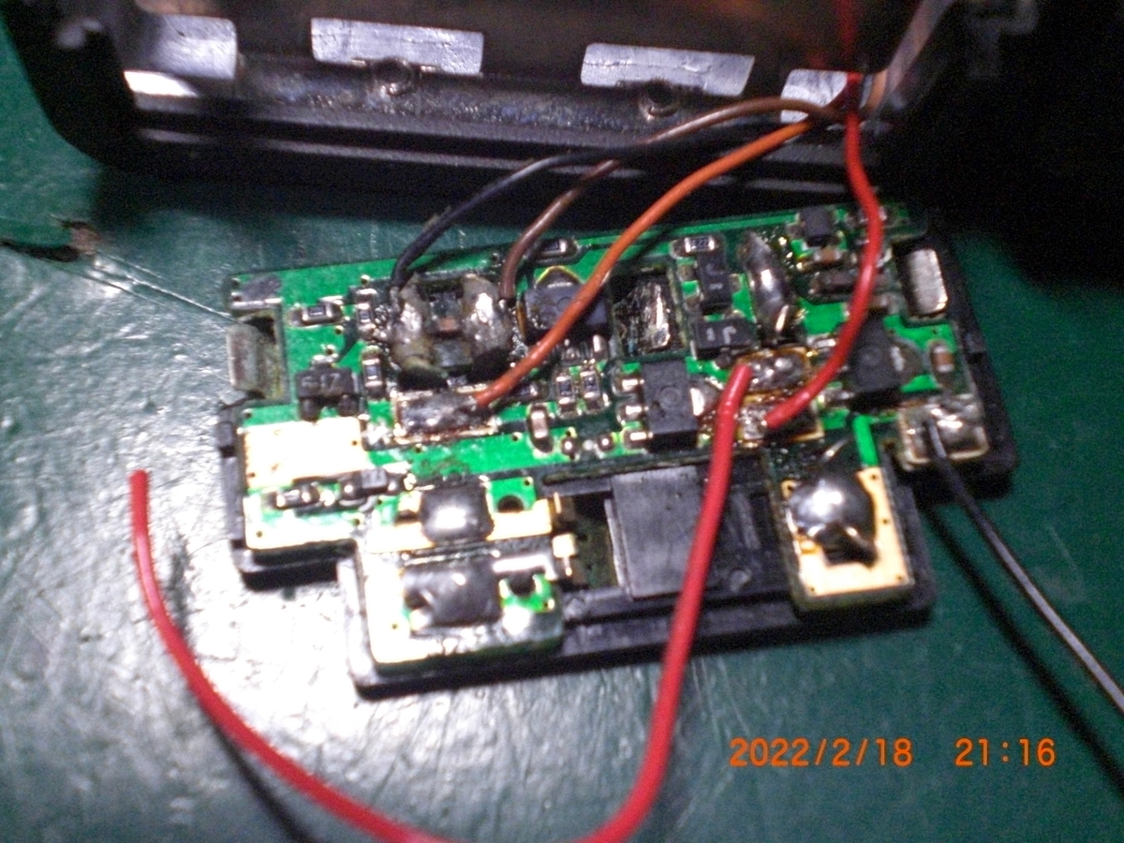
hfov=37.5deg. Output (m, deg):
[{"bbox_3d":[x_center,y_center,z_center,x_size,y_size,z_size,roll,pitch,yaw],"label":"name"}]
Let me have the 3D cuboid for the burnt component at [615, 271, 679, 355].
[{"bbox_3d":[0.005,-0.006,0.091,0.003,0.001,0.004,-7,63,-5],"label":"burnt component"}]

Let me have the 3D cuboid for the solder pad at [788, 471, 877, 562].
[{"bbox_3d":[0.014,0.005,0.084,0.004,0.001,0.004,-7,63,-5],"label":"solder pad"}]

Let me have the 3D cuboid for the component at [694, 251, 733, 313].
[{"bbox_3d":[0.008,-0.008,0.091,0.002,0.001,0.003,-7,63,-5],"label":"component"}]

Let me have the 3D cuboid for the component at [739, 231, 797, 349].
[{"bbox_3d":[0.011,-0.007,0.090,0.002,0.002,0.006,-8,63,-6],"label":"component"}]

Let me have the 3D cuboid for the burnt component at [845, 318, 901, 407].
[{"bbox_3d":[0.017,-0.003,0.088,0.002,0.002,0.004,-7,63,-5],"label":"burnt component"}]

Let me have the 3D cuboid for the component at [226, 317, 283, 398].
[{"bbox_3d":[-0.017,-0.003,0.089,0.003,0.001,0.004,-7,63,-5],"label":"component"}]

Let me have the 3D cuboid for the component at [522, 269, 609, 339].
[{"bbox_3d":[0.000,-0.006,0.090,0.004,0.002,0.003,-7,63,-5],"label":"component"}]

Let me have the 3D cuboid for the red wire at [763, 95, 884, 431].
[{"bbox_3d":[0.015,-0.009,0.090,0.004,0.004,0.022,15,63,6],"label":"red wire"}]

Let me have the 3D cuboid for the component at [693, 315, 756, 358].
[{"bbox_3d":[0.009,-0.005,0.089,0.003,0.001,0.002,-7,63,-5],"label":"component"}]

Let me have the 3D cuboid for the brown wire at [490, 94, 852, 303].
[{"bbox_3d":[0.006,-0.014,0.091,0.023,0.003,0.004,-30,68,-16],"label":"brown wire"}]

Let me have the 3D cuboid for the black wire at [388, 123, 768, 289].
[{"bbox_3d":[0.001,-0.013,0.091,0.024,0.003,0.003,-24,66,-13],"label":"black wire"}]

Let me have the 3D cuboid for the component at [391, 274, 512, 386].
[{"bbox_3d":[-0.006,-0.005,0.088,0.006,0.002,0.005,-7,63,-5],"label":"component"}]

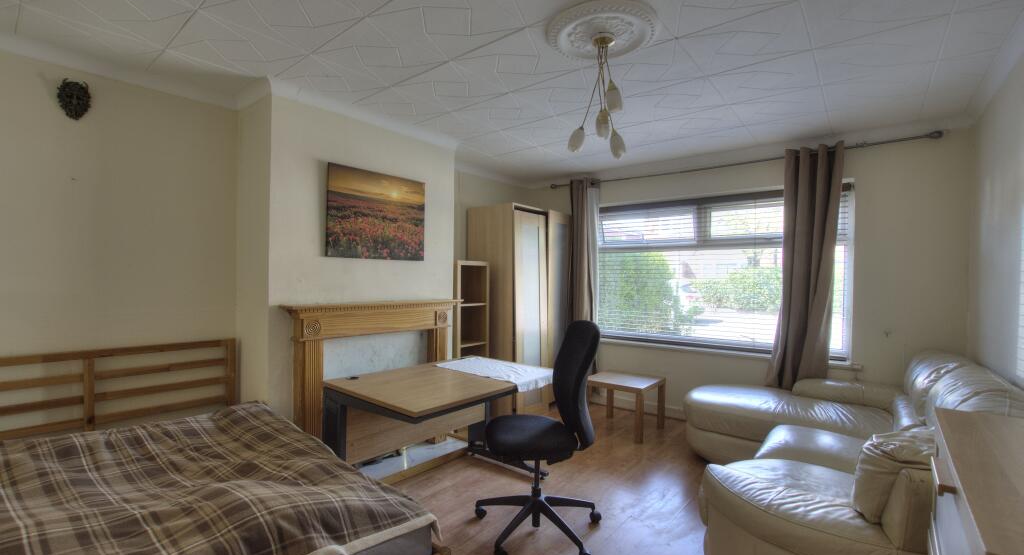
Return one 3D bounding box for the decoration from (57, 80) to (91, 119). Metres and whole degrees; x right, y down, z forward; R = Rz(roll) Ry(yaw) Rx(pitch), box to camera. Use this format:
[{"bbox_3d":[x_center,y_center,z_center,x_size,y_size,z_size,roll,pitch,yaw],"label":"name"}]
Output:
[{"bbox_3d":[-2.279,-0.927,2.222,0.080,0.205,0.128,1,0,41],"label":"decoration"}]

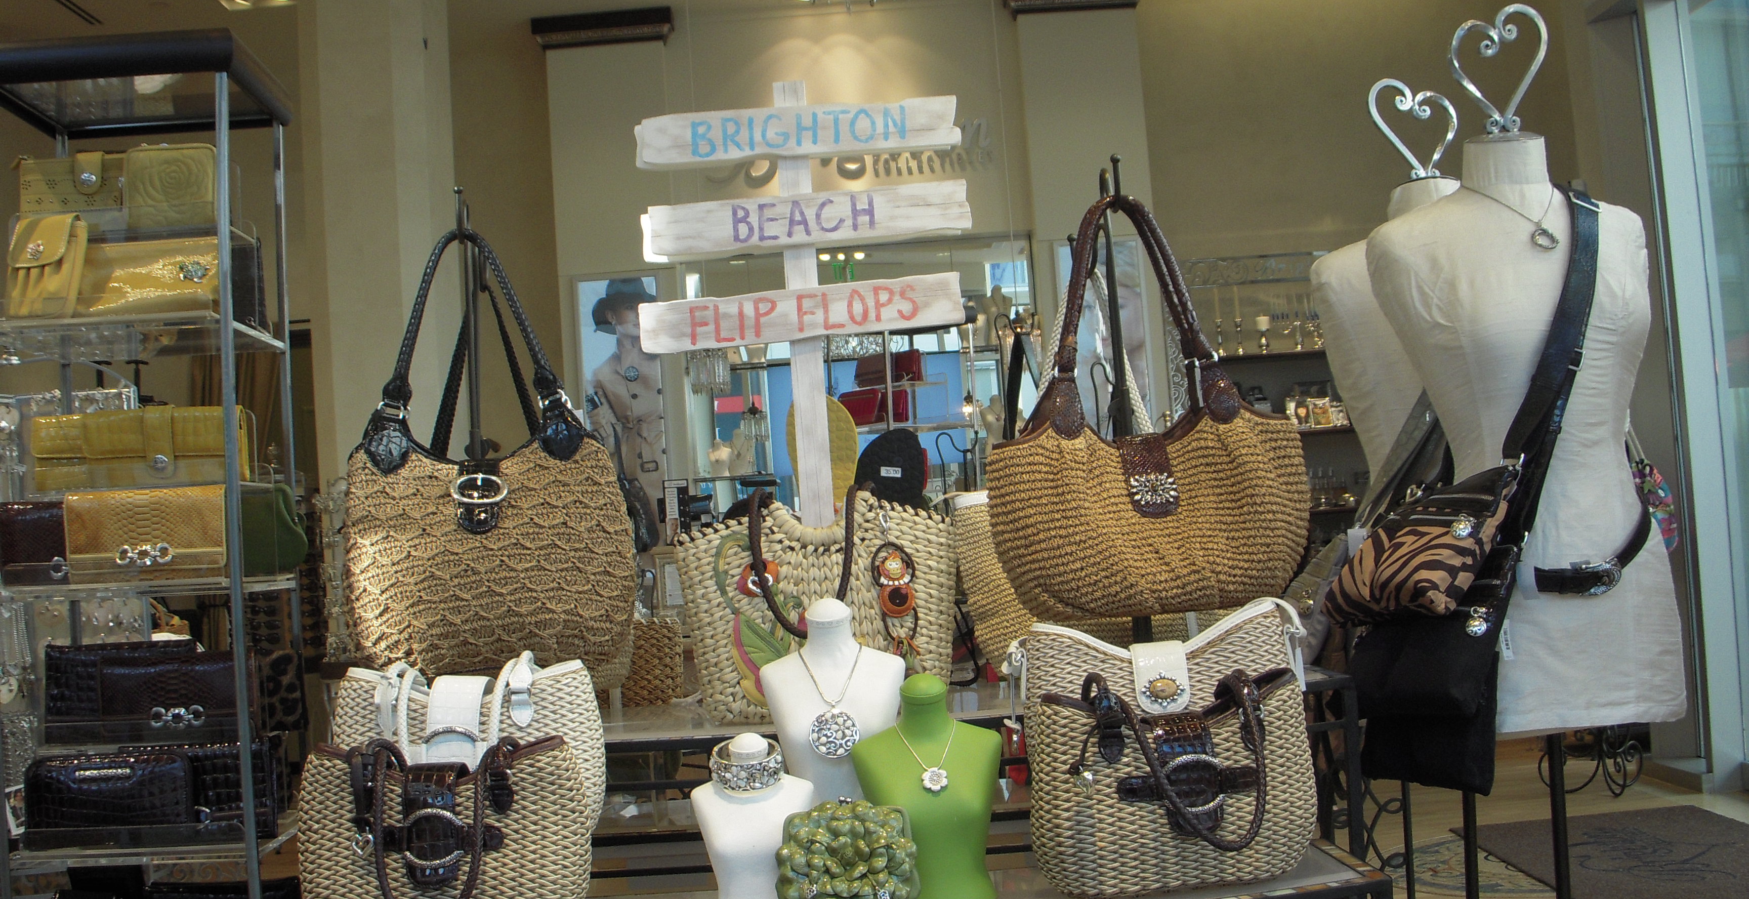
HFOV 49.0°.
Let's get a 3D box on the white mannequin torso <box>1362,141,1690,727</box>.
[{"bbox_3d":[0.828,-0.022,2.440,0.360,0.750,0.240,-4,-3,-4],"label":"white mannequin torso"}]

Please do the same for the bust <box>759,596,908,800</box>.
[{"bbox_3d":[-0.046,0.307,2.280,0.165,0.262,0.100,-4,-3,-3],"label":"bust"}]

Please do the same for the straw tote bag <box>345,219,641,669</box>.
[{"bbox_3d":[-0.503,0.008,2.500,0.365,0.585,0.150,-4,-3,-1],"label":"straw tote bag"}]

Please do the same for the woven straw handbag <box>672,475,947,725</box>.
[{"bbox_3d":[-0.079,0.203,2.600,0.360,0.320,0.160,-4,-3,-3],"label":"woven straw handbag"}]

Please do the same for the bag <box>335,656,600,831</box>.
[{"bbox_3d":[-0.481,0.366,2.270,0.320,0.250,0.130,-4,-3,7],"label":"bag"}]

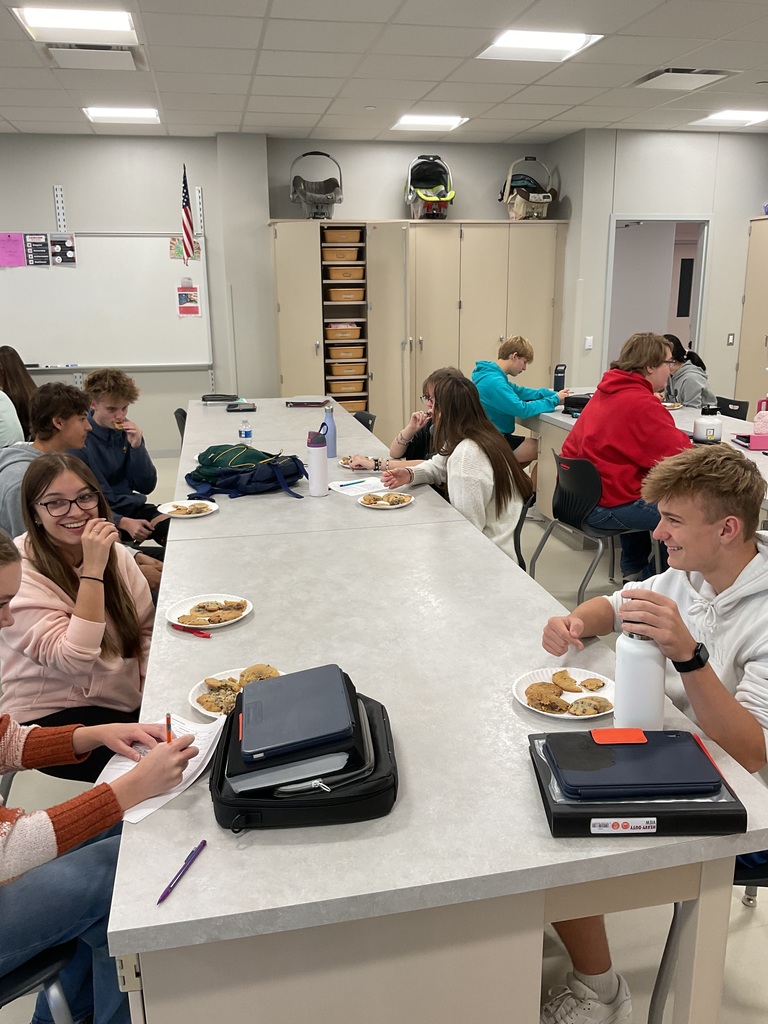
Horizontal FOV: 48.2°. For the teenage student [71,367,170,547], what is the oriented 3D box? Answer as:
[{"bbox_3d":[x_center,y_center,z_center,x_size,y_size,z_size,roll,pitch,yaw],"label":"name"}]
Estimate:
[{"bbox_3d":[-1.056,0.005,3.738,0.730,1.260,0.490,6,16,22],"label":"teenage student"}]

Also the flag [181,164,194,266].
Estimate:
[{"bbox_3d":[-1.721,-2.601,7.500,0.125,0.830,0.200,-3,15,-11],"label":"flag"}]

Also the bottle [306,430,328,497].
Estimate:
[{"bbox_3d":[-0.266,-0.192,3.441,0.077,0.256,0.077,-1,15,0],"label":"bottle"}]

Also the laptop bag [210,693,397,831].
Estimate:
[{"bbox_3d":[-0.136,0.420,1.503,0.290,0.068,0.325,-2,15,-4],"label":"laptop bag"}]

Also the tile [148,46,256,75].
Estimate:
[{"bbox_3d":[-1.060,-2.677,5.075,0.603,0.022,0.603,-3,15,-11],"label":"tile"}]

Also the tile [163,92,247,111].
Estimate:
[{"bbox_3d":[-1.300,-2.970,6.213,0.605,0.020,0.605,-3,15,-11],"label":"tile"}]

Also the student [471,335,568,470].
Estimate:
[{"bbox_3d":[0.914,-0.593,5.962,0.830,1.260,0.500,-3,15,-11],"label":"student"}]

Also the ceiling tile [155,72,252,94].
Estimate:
[{"bbox_3d":[-1.179,-2.829,5.653,0.603,0.022,0.603,-3,15,-11],"label":"ceiling tile"}]

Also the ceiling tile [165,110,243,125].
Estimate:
[{"bbox_3d":[-1.417,-3.134,6.809,0.603,0.022,0.603,-3,15,-11],"label":"ceiling tile"}]

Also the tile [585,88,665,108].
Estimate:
[{"bbox_3d":[1.811,-2.999,6.208,0.605,0.020,0.605,-4,15,-11],"label":"tile"}]

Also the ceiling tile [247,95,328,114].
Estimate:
[{"bbox_3d":[-0.702,-3.006,6.327,0.605,0.020,0.605,-3,15,-11],"label":"ceiling tile"}]

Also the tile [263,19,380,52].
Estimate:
[{"bbox_3d":[-0.344,-2.560,4.610,0.603,0.022,0.603,-3,15,-11],"label":"tile"}]

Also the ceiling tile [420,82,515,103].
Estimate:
[{"bbox_3d":[0.613,-2.926,5.978,0.605,0.020,0.605,-3,15,-11],"label":"ceiling tile"}]

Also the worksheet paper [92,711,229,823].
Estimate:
[{"bbox_3d":[-0.402,0.436,1.524,0.190,0.034,0.275,6,16,23],"label":"worksheet paper"}]

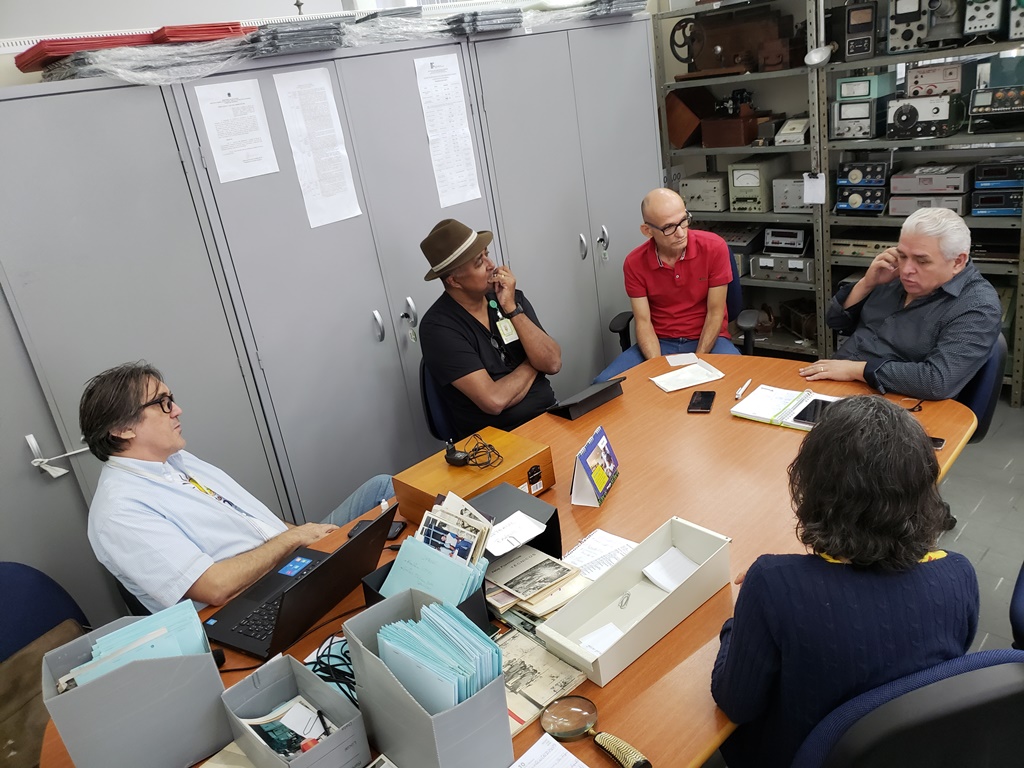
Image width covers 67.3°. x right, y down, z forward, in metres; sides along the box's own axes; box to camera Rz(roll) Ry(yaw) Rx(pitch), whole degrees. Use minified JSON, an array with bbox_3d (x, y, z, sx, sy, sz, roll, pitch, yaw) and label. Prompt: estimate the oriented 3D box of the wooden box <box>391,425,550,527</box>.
[{"bbox_3d":[-0.099,0.266,2.123,0.354,0.117,0.259,-26,26,-37],"label":"wooden box"}]

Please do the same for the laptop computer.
[{"bbox_3d":[-0.484,0.418,1.732,0.385,0.230,0.328,6,26,35],"label":"laptop computer"}]

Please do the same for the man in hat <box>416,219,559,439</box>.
[{"bbox_3d":[0.076,0.092,2.744,0.760,1.370,0.530,1,24,24],"label":"man in hat"}]

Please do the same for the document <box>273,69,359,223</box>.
[{"bbox_3d":[-0.679,-0.833,2.726,0.211,0.513,0.005,-25,26,-35],"label":"document"}]

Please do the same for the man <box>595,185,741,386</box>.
[{"bbox_3d":[0.662,-0.154,3.287,0.620,1.330,0.700,0,23,23],"label":"man"}]

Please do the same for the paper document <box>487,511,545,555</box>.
[{"bbox_3d":[-0.006,0.321,1.650,0.148,0.012,0.105,-27,27,-37],"label":"paper document"}]

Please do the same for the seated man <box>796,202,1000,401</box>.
[{"bbox_3d":[1.175,0.102,2.458,0.760,1.230,0.540,-15,22,-14],"label":"seated man"}]

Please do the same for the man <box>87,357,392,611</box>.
[{"bbox_3d":[-0.635,0.473,2.236,0.900,1.260,0.600,-22,25,-28],"label":"man"}]

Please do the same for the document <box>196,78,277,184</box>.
[{"bbox_3d":[-0.897,-0.833,2.533,0.210,0.297,0.004,-25,26,-35],"label":"document"}]

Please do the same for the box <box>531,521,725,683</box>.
[{"bbox_3d":[0.260,0.431,1.560,0.430,0.102,0.153,-25,26,-35],"label":"box"}]

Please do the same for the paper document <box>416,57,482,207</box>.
[{"bbox_3d":[-0.246,-1.001,3.059,0.213,0.558,0.008,-27,27,-37],"label":"paper document"}]

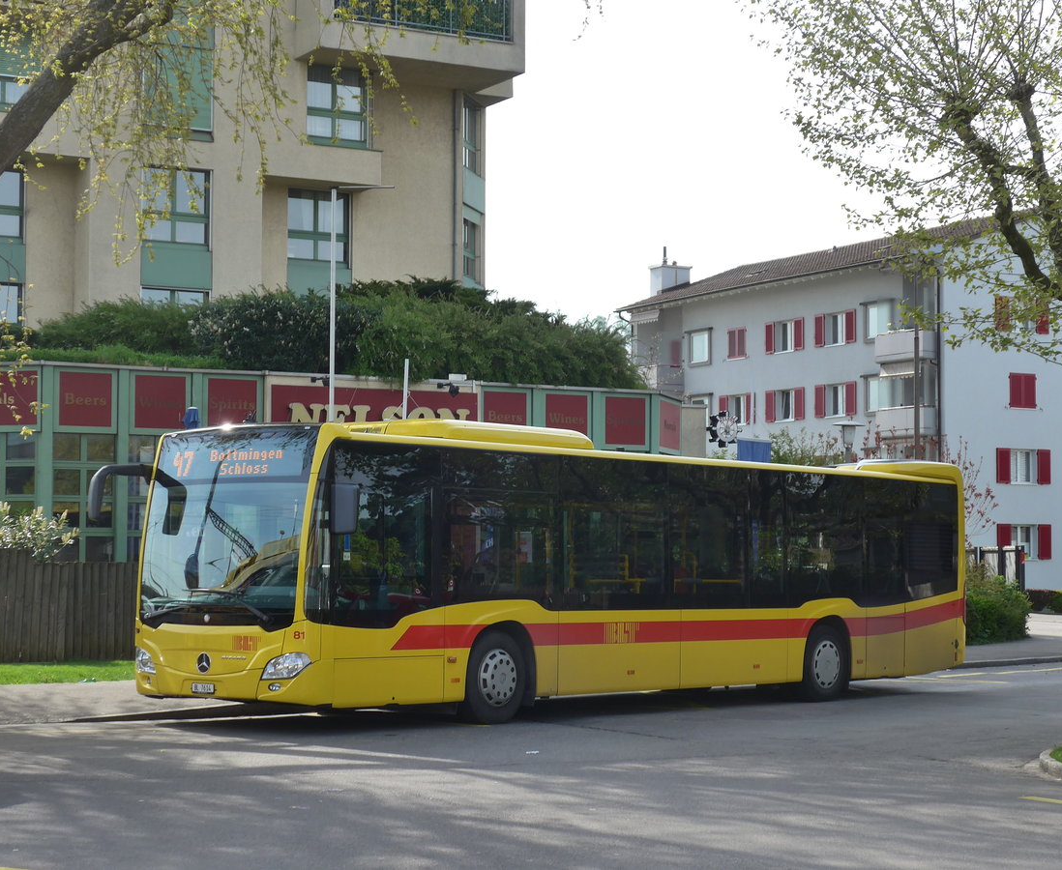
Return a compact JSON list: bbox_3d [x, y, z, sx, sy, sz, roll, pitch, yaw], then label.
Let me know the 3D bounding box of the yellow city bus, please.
[{"bbox_3d":[0.891,1.593,25.555,2.600,3.100,12.150,-3,-5,41],"label":"yellow city bus"}]

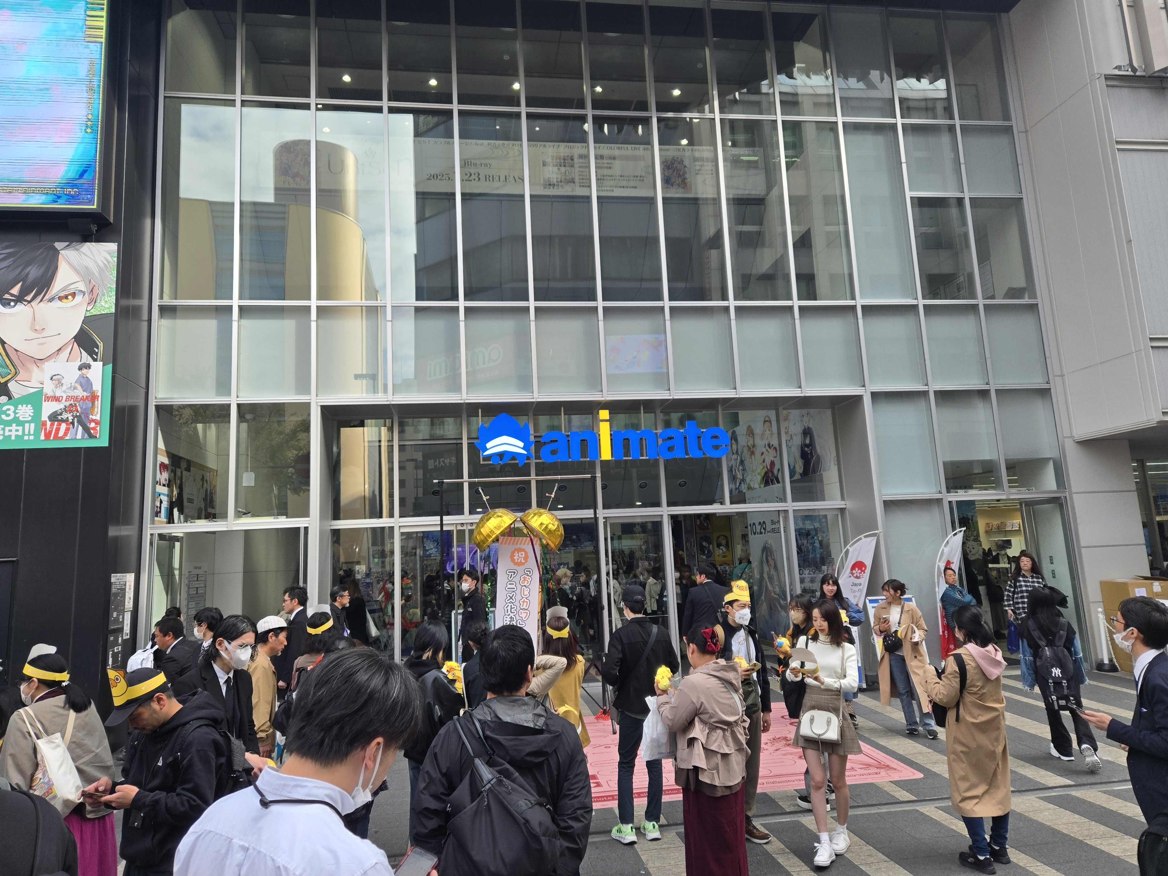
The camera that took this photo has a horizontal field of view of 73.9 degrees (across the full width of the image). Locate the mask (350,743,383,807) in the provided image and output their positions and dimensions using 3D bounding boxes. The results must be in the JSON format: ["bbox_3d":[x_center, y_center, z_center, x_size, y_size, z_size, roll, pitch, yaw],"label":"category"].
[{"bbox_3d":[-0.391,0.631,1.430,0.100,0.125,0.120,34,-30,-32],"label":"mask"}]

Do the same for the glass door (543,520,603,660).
[{"bbox_3d":[-0.180,2.413,11.482,0.990,2.440,0.080,-2,-9,-9],"label":"glass door"}]

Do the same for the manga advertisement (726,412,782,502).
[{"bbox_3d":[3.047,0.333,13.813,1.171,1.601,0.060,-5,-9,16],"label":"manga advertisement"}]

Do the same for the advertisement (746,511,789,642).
[{"bbox_3d":[3.135,2.353,13.296,0.789,2.253,0.060,-5,-9,11],"label":"advertisement"}]

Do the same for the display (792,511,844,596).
[{"bbox_3d":[3.879,1.959,12.959,0.836,1.426,0.050,-3,-9,3],"label":"display"}]

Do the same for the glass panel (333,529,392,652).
[{"bbox_3d":[-3.216,2.516,11.303,0.900,2.403,0.080,-2,-9,-8],"label":"glass panel"}]

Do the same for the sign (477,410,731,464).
[{"bbox_3d":[0.325,-0.017,11.723,3.910,0.822,0.140,-2,-9,-9],"label":"sign"}]

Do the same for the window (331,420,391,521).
[{"bbox_3d":[-3.349,0.479,11.658,0.877,1.517,0.100,-2,-9,-9],"label":"window"}]

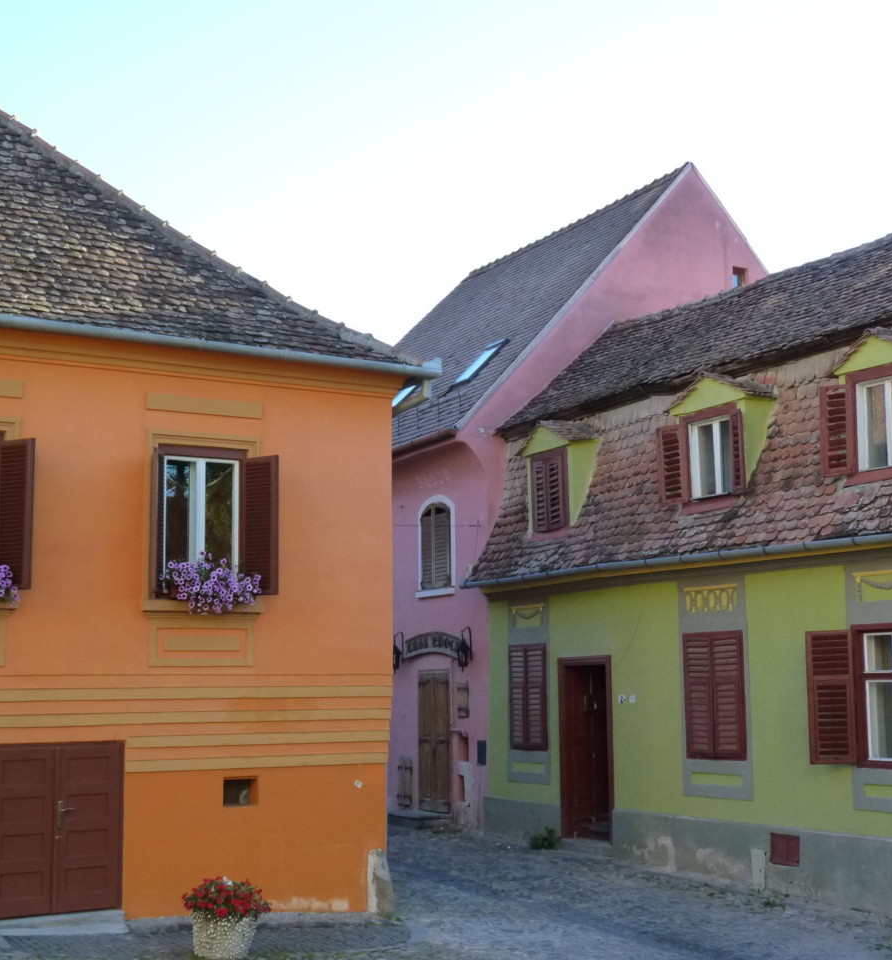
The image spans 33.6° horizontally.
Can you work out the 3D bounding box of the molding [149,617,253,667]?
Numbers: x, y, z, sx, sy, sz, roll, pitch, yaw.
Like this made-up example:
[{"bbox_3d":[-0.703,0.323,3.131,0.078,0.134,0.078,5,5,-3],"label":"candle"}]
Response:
[{"bbox_3d":[-2.203,1.467,13.384,1.001,0.440,0.060,4,-9,-30],"label":"molding"}]

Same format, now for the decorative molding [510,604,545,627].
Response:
[{"bbox_3d":[1.181,1.994,21.708,0.050,0.292,0.814,5,-10,-33],"label":"decorative molding"}]

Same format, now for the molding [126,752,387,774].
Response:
[{"bbox_3d":[-1.704,2.646,13.865,2.646,0.100,0.050,4,-9,-30],"label":"molding"}]

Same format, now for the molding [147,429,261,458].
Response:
[{"bbox_3d":[-2.215,-0.329,13.646,1.097,0.188,0.070,4,-9,-30],"label":"molding"}]

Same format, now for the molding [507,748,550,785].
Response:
[{"bbox_3d":[1.122,3.877,19.949,0.050,0.424,0.963,4,-10,-31],"label":"molding"}]

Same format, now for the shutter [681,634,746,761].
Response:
[{"bbox_3d":[3.313,2.679,18.335,0.080,1.579,1.069,5,-10,-33],"label":"shutter"}]

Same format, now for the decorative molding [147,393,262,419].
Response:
[{"bbox_3d":[-2.266,-0.699,14.026,1.159,0.149,0.050,4,-9,-30],"label":"decorative molding"}]

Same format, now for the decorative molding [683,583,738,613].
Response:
[{"bbox_3d":[3.058,1.373,17.094,0.050,0.277,0.929,4,-10,-31],"label":"decorative molding"}]

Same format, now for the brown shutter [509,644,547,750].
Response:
[{"bbox_3d":[1.116,2.954,20.072,0.060,1.427,0.885,4,-10,-31],"label":"brown shutter"}]

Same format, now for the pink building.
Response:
[{"bbox_3d":[2.127,0.537,28.893,9.167,11.060,9.267,4,-9,-28],"label":"pink building"}]

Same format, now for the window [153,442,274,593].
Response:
[{"bbox_3d":[-2.150,0.384,13.800,1.125,1.429,0.380,4,-9,-30],"label":"window"}]

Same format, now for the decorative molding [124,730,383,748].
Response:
[{"bbox_3d":[-1.694,2.433,13.902,2.664,0.095,0.050,4,-9,-30],"label":"decorative molding"}]

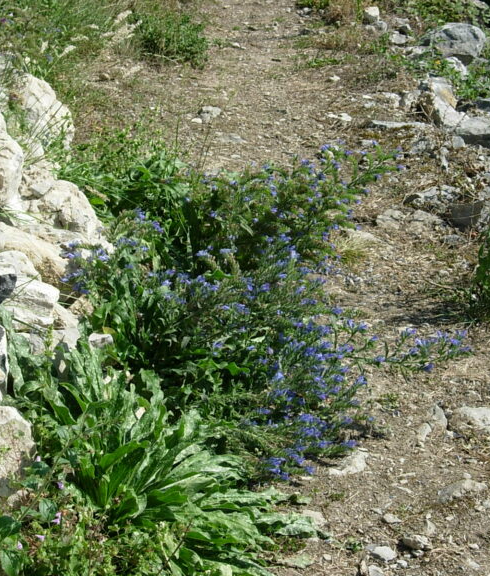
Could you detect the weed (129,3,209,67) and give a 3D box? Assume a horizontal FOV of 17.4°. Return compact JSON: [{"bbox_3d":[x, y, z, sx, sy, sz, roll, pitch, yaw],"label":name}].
[{"bbox_3d":[-0.250,-0.835,5.281,0.265,0.210,0.240,0,23,0],"label":"weed"}]

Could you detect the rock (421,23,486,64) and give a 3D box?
[{"bbox_3d":[0.665,-0.780,5.093,0.205,0.135,0.170,0,23,0],"label":"rock"}]

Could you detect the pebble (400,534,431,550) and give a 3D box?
[{"bbox_3d":[0.276,0.412,2.585,0.050,0.022,0.034,0,23,0],"label":"pebble"}]

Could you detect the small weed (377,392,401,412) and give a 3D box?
[{"bbox_3d":[0.274,0.217,3.031,0.045,0.031,0.043,0,23,0],"label":"small weed"}]

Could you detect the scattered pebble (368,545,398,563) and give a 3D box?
[{"bbox_3d":[0.220,0.424,2.554,0.047,0.023,0.037,0,23,0],"label":"scattered pebble"}]

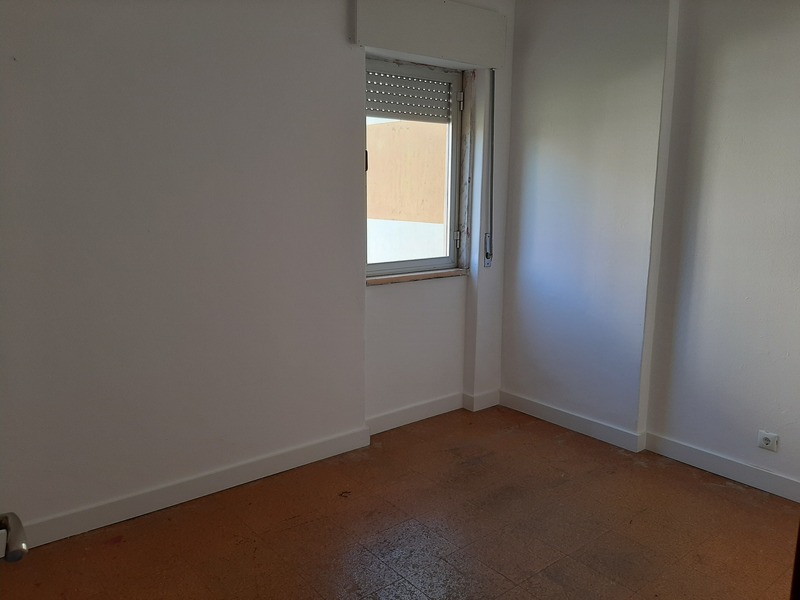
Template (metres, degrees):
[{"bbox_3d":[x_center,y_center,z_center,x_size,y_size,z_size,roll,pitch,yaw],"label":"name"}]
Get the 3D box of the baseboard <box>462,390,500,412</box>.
[{"bbox_3d":[0.548,0.666,4.182,0.245,0.102,0.102,-8,13,-38],"label":"baseboard"}]

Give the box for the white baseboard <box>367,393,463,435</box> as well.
[{"bbox_3d":[0.088,0.715,3.891,0.842,0.104,0.016,-8,13,-38],"label":"white baseboard"}]

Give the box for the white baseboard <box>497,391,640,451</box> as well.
[{"bbox_3d":[0.999,0.729,3.840,0.016,0.102,1.008,-8,13,-38],"label":"white baseboard"}]

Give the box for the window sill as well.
[{"bbox_3d":[0.067,-0.141,3.769,0.857,0.032,0.112,-8,13,-38],"label":"window sill"}]

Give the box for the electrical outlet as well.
[{"bbox_3d":[1.766,0.679,2.996,0.016,0.082,0.081,-8,13,-38],"label":"electrical outlet"}]

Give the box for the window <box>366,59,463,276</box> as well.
[{"bbox_3d":[0.035,-0.764,3.723,0.854,1.210,0.069,-8,13,-38],"label":"window"}]

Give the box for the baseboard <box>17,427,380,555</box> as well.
[{"bbox_3d":[-0.861,0.868,3.014,1.747,0.104,0.016,-8,13,-38],"label":"baseboard"}]

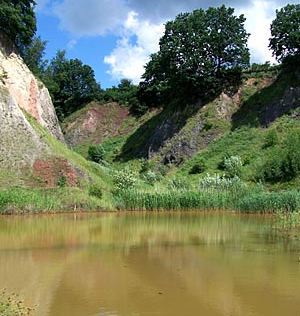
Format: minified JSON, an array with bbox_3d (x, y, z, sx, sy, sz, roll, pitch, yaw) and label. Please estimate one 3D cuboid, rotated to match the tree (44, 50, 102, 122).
[{"bbox_3d":[-16.240,-15.190,92.000,11.520,14.400,11.000,0,-4,0],"label":"tree"}]

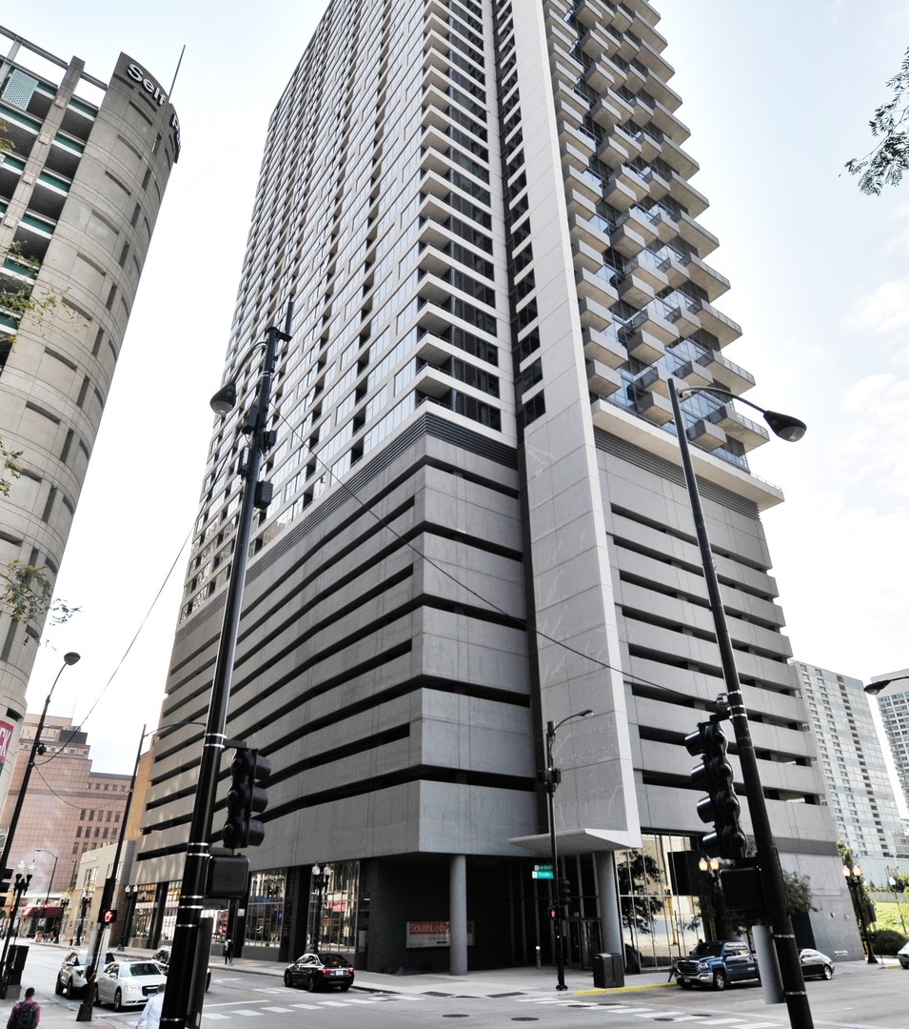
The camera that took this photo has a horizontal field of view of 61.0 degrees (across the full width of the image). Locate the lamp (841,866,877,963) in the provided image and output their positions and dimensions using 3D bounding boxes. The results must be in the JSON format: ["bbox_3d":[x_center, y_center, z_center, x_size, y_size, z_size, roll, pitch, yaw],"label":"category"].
[{"bbox_3d":[25.463,24.892,48.042,0.500,5.400,1.020,19,-34,-32],"label":"lamp"}]

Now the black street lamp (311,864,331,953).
[{"bbox_3d":[-6.888,20.793,39.652,1.020,5.300,0.500,18,-33,-30],"label":"black street lamp"}]

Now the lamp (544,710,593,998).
[{"bbox_3d":[4.981,14.635,34.211,0.750,11.000,2.600,20,-35,-32],"label":"lamp"}]

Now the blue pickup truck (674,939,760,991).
[{"bbox_3d":[12.729,21.033,36.000,5.840,1.880,2.030,19,-34,-31],"label":"blue pickup truck"}]

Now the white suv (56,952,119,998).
[{"bbox_3d":[-15.865,20.091,33.711,1.920,1.660,4.750,18,-34,-30],"label":"white suv"}]

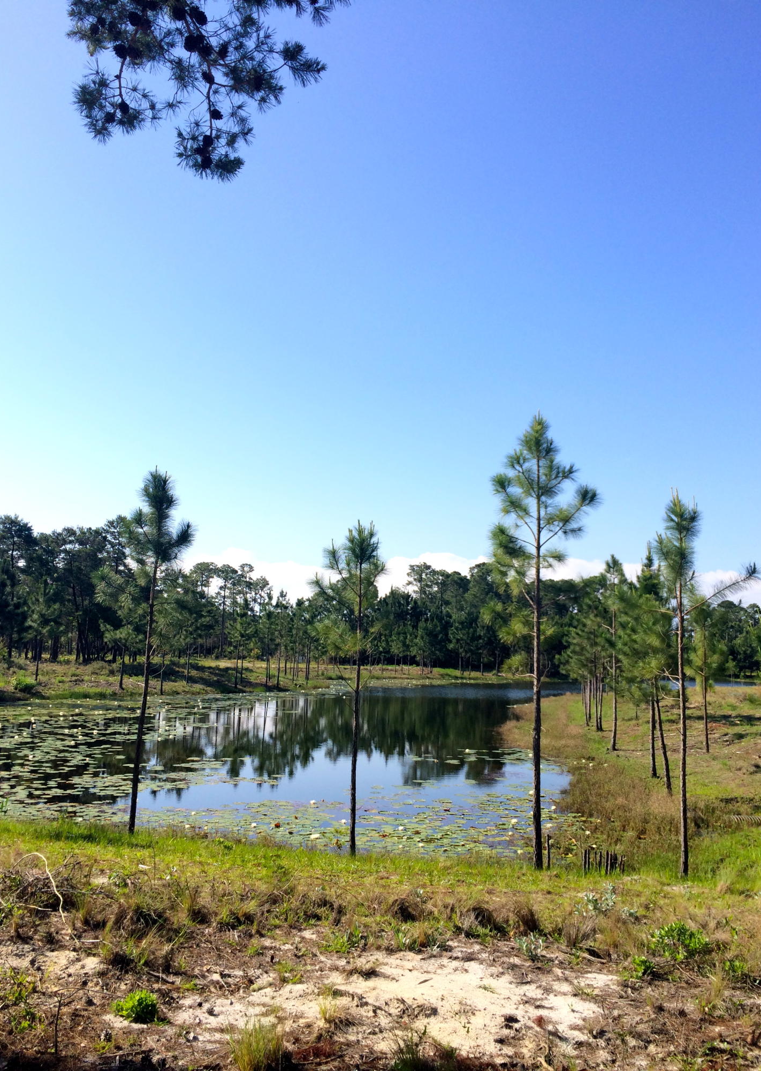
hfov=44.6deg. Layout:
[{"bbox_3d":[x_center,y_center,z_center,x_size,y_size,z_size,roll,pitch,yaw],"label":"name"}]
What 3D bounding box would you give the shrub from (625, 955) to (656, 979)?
[{"bbox_3d":[1.739,2.896,6.242,0.197,0.131,0.177,1,-7,0],"label":"shrub"}]

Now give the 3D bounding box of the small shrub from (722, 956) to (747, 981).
[{"bbox_3d":[2.419,2.958,6.362,0.163,0.135,0.146,1,-7,0],"label":"small shrub"}]

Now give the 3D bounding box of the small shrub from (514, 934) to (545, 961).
[{"bbox_3d":[1.065,2.939,6.643,0.204,0.163,0.183,1,-7,0],"label":"small shrub"}]

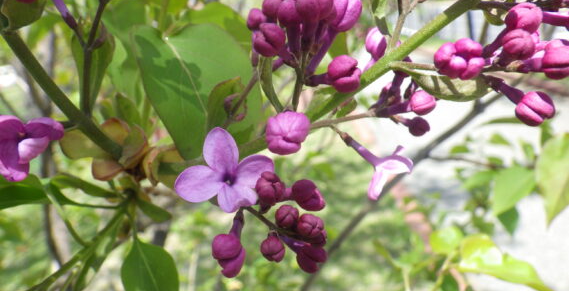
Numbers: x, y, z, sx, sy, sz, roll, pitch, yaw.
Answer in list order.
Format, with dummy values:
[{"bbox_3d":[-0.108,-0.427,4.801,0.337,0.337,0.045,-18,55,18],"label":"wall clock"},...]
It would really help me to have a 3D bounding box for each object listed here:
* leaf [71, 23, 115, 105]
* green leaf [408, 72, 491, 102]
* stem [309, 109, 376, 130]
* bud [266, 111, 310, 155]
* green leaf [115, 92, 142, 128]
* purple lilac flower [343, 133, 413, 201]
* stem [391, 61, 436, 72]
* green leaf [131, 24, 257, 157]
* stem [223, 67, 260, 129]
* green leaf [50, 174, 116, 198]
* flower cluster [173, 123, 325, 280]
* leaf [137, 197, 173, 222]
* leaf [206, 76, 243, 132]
[{"bbox_3d":[-0.054,-0.023,0.158,0.011,0.023,0.006,3,0,0],"label":"leaf"},{"bbox_3d":[0.042,-0.016,0.145,0.023,0.006,0.006,14,-17,0],"label":"green leaf"},{"bbox_3d":[0.016,-0.007,0.147,0.018,0.002,0.002,-14,0,0],"label":"stem"},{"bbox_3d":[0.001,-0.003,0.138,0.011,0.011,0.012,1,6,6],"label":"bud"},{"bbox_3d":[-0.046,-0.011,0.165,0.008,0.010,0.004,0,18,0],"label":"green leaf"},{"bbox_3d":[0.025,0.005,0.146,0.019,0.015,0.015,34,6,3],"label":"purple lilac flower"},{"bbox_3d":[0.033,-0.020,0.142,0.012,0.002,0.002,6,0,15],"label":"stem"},{"bbox_3d":[-0.025,-0.018,0.175,0.033,0.047,0.011,-20,-6,1],"label":"green leaf"},{"bbox_3d":[-0.013,-0.013,0.160,0.002,0.020,0.002,31,0,0],"label":"stem"},{"bbox_3d":[-0.063,0.013,0.175,0.021,0.004,0.006,15,45,-6],"label":"green leaf"},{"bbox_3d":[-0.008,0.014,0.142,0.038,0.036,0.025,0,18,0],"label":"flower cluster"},{"bbox_3d":[-0.041,0.020,0.175,0.014,0.004,0.005,34,51,6],"label":"leaf"},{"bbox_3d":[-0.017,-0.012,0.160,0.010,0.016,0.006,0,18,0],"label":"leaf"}]

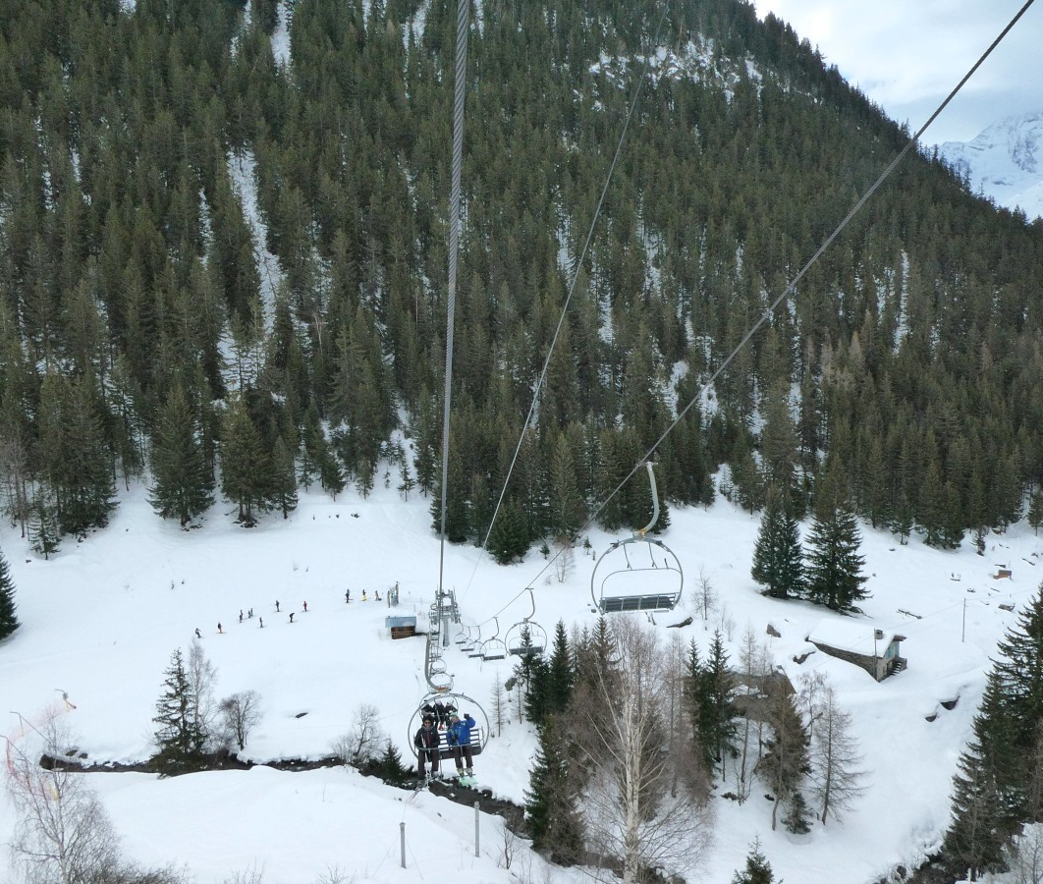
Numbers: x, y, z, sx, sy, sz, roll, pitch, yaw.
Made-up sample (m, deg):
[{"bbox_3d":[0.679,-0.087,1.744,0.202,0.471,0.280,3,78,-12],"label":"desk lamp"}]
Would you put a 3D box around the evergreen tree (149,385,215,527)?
[{"bbox_3d":[-63.670,2.579,152.734,12.000,26.360,12.000,-6,11,-23],"label":"evergreen tree"}]

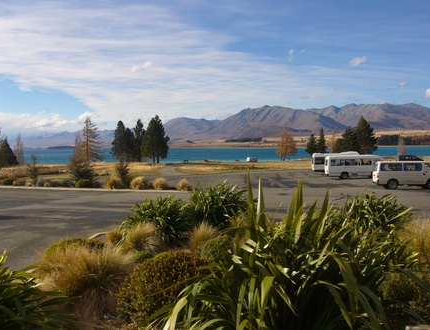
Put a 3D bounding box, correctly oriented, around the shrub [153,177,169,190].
[{"bbox_3d":[-3.848,1.331,32.000,1.150,1.000,1.100,-1,2,0],"label":"shrub"}]

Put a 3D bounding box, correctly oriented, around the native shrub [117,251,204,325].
[{"bbox_3d":[-0.734,1.652,6.100,1.200,0.920,1.150,-1,2,0],"label":"native shrub"}]

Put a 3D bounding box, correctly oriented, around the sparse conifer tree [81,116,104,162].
[{"bbox_3d":[-33.592,-6.855,122.000,6.200,12.800,6.200,-1,2,0],"label":"sparse conifer tree"}]

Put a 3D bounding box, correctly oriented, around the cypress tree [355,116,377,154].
[{"bbox_3d":[47.674,-8.654,140.000,7.000,13.000,7.000,-1,2,0],"label":"cypress tree"}]

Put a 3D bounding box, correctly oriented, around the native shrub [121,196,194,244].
[{"bbox_3d":[-1.499,1.434,11.600,1.800,1.200,1.700,-1,2,0],"label":"native shrub"}]

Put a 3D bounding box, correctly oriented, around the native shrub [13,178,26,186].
[{"bbox_3d":[-15.795,1.416,36.000,1.000,0.620,0.950,-1,2,0],"label":"native shrub"}]

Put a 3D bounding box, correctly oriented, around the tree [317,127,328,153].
[{"bbox_3d":[33.828,-7.080,140.000,3.300,10.000,3.300,-1,2,0],"label":"tree"}]

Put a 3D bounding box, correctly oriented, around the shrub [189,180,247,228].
[{"bbox_3d":[0.108,1.247,13.700,1.750,1.450,1.650,-1,2,0],"label":"shrub"}]

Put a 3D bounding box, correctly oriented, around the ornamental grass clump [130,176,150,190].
[{"bbox_3d":[-5.515,1.337,32.500,1.400,1.050,1.300,-1,2,0],"label":"ornamental grass clump"}]

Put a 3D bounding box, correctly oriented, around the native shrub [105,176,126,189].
[{"bbox_3d":[-7.425,1.321,33.200,1.450,0.950,1.350,-1,2,0],"label":"native shrub"}]

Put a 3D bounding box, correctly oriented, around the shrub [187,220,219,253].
[{"bbox_3d":[-0.279,1.724,10.800,0.780,0.740,0.760,-1,2,0],"label":"shrub"}]

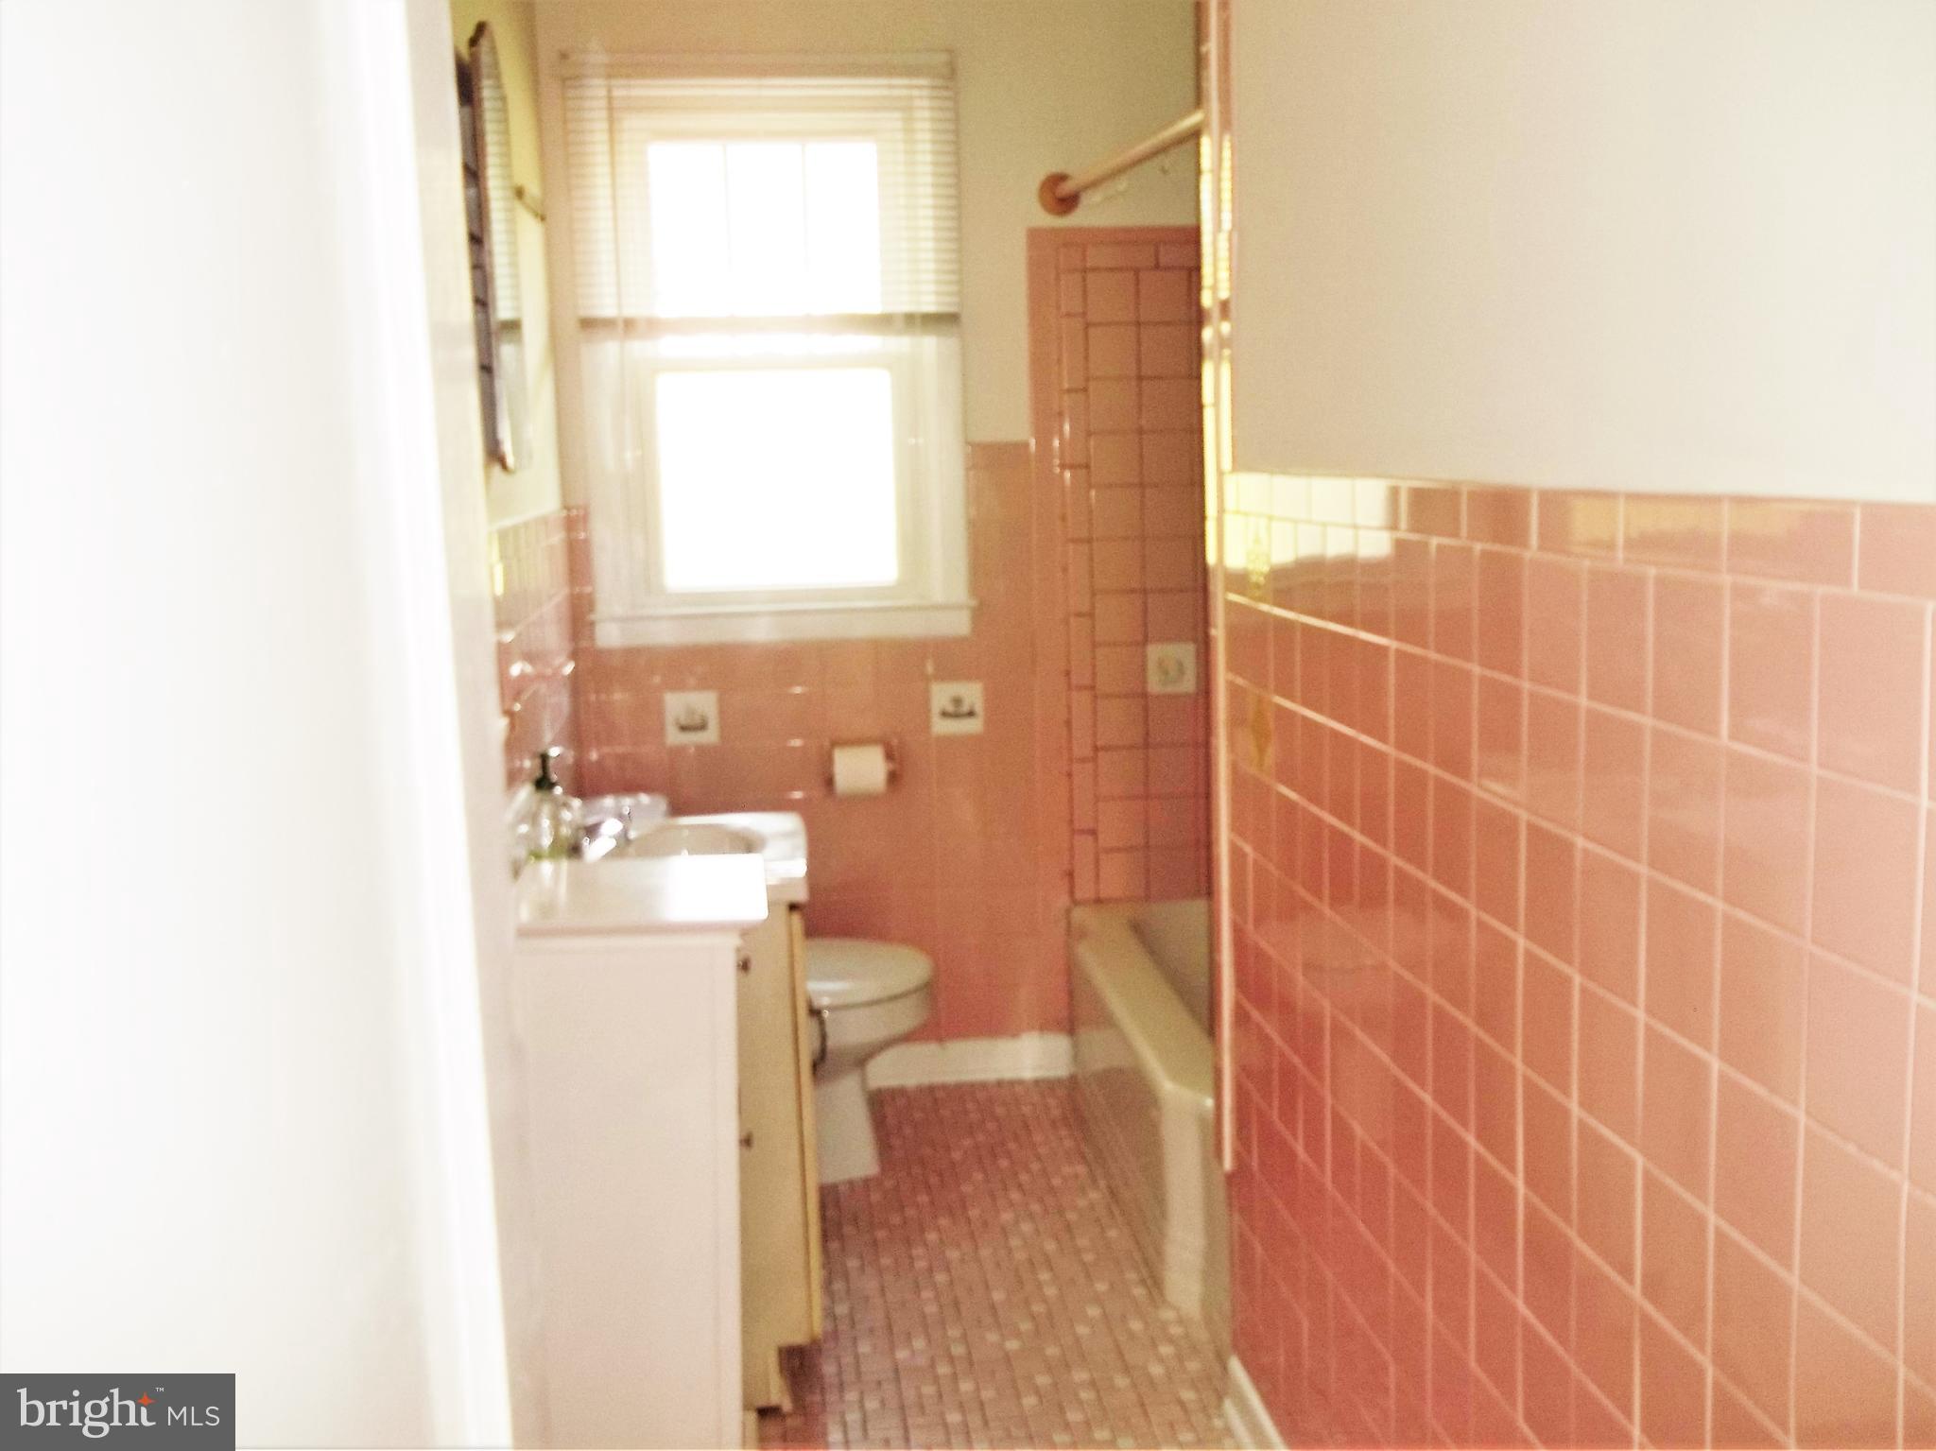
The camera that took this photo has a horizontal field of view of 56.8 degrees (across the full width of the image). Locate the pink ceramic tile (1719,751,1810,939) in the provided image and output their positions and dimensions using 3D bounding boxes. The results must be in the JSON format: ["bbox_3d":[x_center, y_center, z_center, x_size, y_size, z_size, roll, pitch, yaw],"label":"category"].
[{"bbox_3d":[0.532,0.076,1.184,0.010,0.110,0.108,-3,8,-6],"label":"pink ceramic tile"}]

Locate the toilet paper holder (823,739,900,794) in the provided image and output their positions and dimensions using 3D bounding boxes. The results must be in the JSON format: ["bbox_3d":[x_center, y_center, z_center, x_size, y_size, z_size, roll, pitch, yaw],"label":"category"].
[{"bbox_3d":[-0.220,0.084,3.683,0.152,0.112,0.090,-3,9,-6],"label":"toilet paper holder"}]

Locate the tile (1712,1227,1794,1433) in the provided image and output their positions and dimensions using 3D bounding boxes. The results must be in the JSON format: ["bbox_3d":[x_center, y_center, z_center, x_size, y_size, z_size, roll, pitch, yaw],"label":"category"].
[{"bbox_3d":[0.523,0.398,1.186,0.010,0.107,0.105,-3,9,-6],"label":"tile"}]

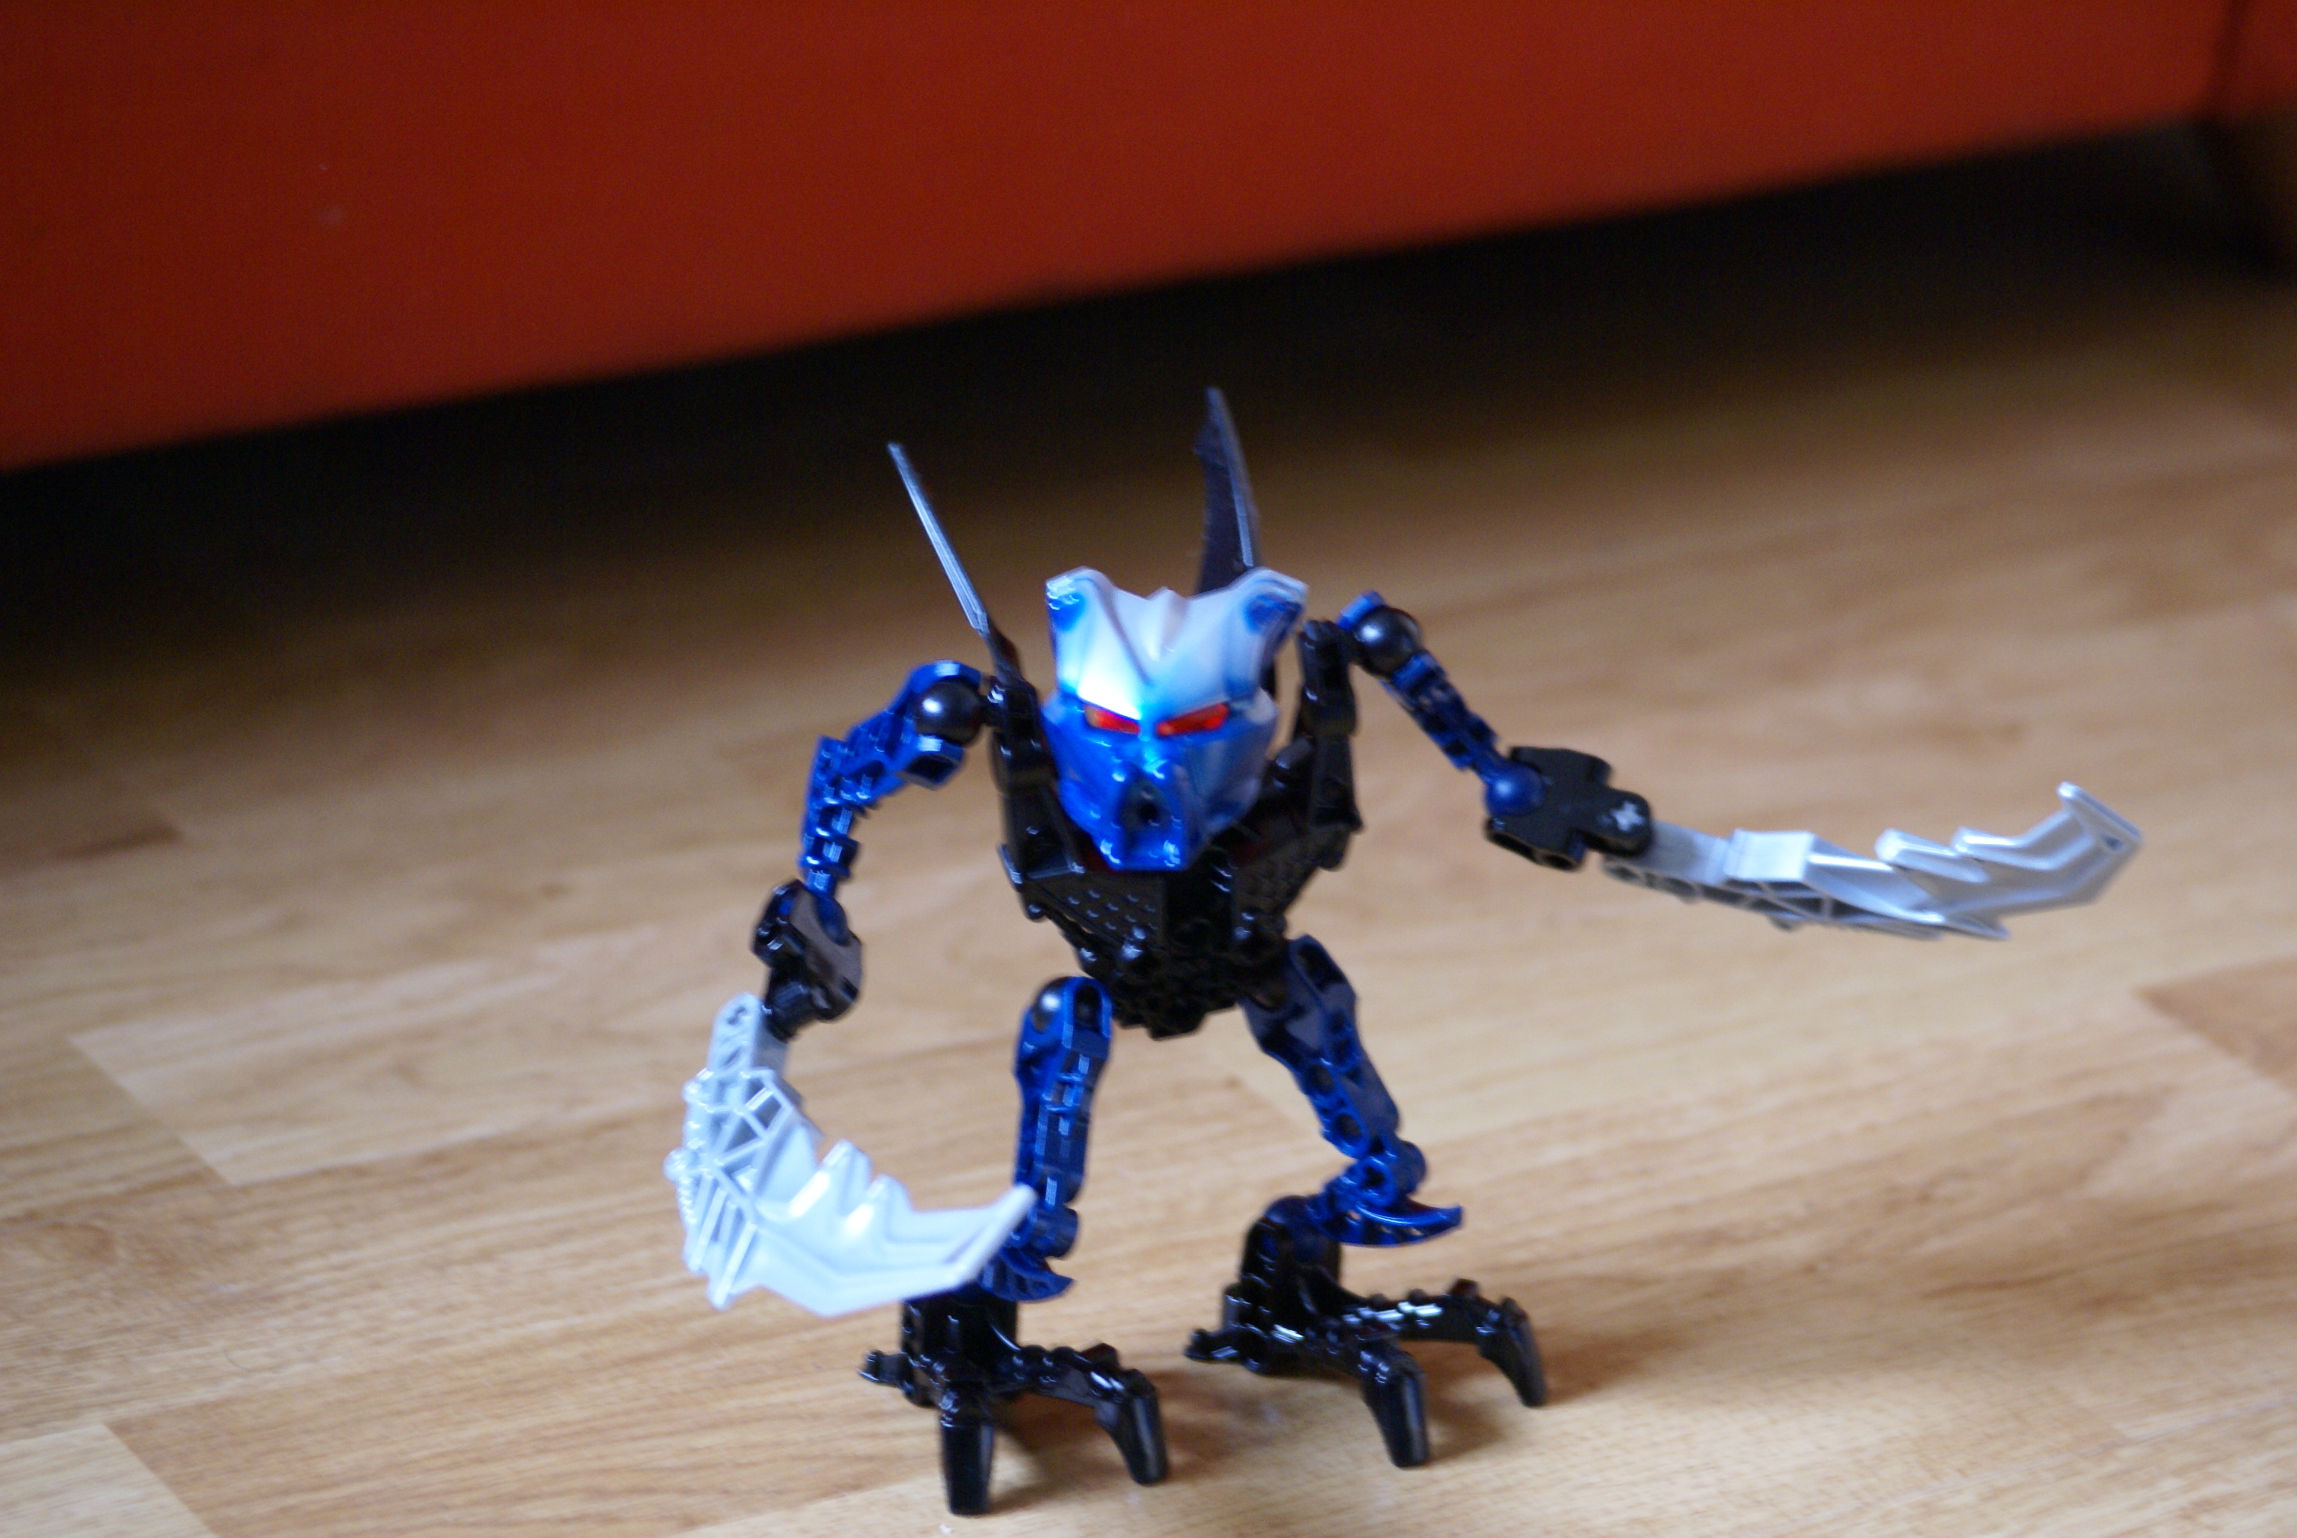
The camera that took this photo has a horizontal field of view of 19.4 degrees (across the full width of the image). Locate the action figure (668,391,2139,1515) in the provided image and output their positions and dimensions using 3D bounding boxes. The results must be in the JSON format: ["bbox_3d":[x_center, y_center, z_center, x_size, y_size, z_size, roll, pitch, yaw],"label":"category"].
[{"bbox_3d":[0.034,0.025,1.004,0.221,0.143,0.101,-8,24,-25],"label":"action figure"}]

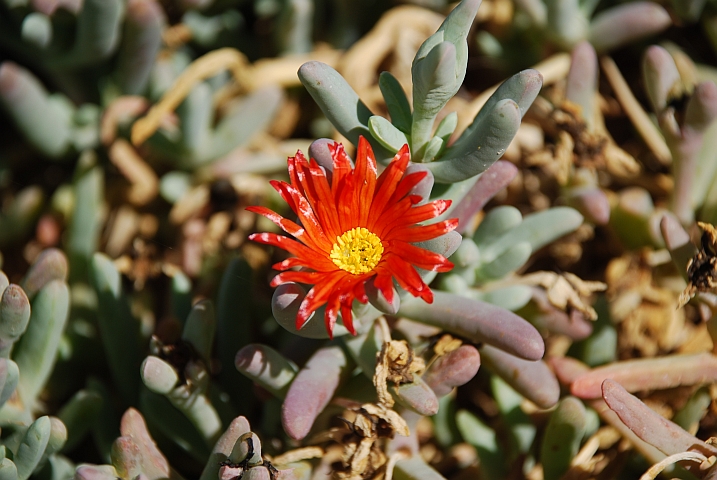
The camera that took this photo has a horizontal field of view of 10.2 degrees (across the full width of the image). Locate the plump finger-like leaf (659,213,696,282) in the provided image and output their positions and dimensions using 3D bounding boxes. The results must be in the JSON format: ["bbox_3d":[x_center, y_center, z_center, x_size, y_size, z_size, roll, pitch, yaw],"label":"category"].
[{"bbox_3d":[0.063,0.002,0.795,0.005,0.018,0.004,-20,33,4],"label":"plump finger-like leaf"}]

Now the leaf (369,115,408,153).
[{"bbox_3d":[0.006,-0.019,0.758,0.004,0.012,0.003,-46,30,1],"label":"leaf"}]

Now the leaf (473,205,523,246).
[{"bbox_3d":[0.028,-0.002,0.824,0.007,0.016,0.007,41,49,1],"label":"leaf"}]

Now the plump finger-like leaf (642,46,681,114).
[{"bbox_3d":[0.061,-0.032,0.813,0.007,0.017,0.006,-7,36,5],"label":"plump finger-like leaf"}]

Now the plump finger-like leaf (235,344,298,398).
[{"bbox_3d":[-0.017,0.026,0.768,0.006,0.019,0.006,22,87,44],"label":"plump finger-like leaf"}]

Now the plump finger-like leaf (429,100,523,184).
[{"bbox_3d":[0.023,-0.020,0.802,0.009,0.021,0.008,53,28,0],"label":"plump finger-like leaf"}]

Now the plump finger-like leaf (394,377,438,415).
[{"bbox_3d":[0.011,0.030,0.796,0.013,0.006,0.006,37,89,28],"label":"plump finger-like leaf"}]

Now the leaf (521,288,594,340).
[{"bbox_3d":[0.041,0.016,0.829,0.014,0.006,0.006,25,90,25],"label":"leaf"}]

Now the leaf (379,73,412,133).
[{"bbox_3d":[0.008,-0.025,0.766,0.003,0.003,0.015,-23,75,1],"label":"leaf"}]

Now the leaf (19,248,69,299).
[{"bbox_3d":[-0.062,0.011,0.796,0.006,0.022,0.005,13,27,-4],"label":"leaf"}]

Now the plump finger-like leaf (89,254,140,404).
[{"bbox_3d":[-0.050,0.019,0.834,0.008,0.032,0.007,-13,16,-4],"label":"plump finger-like leaf"}]

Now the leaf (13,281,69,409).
[{"bbox_3d":[-0.064,0.021,0.816,0.008,0.027,0.008,13,19,-4],"label":"leaf"}]

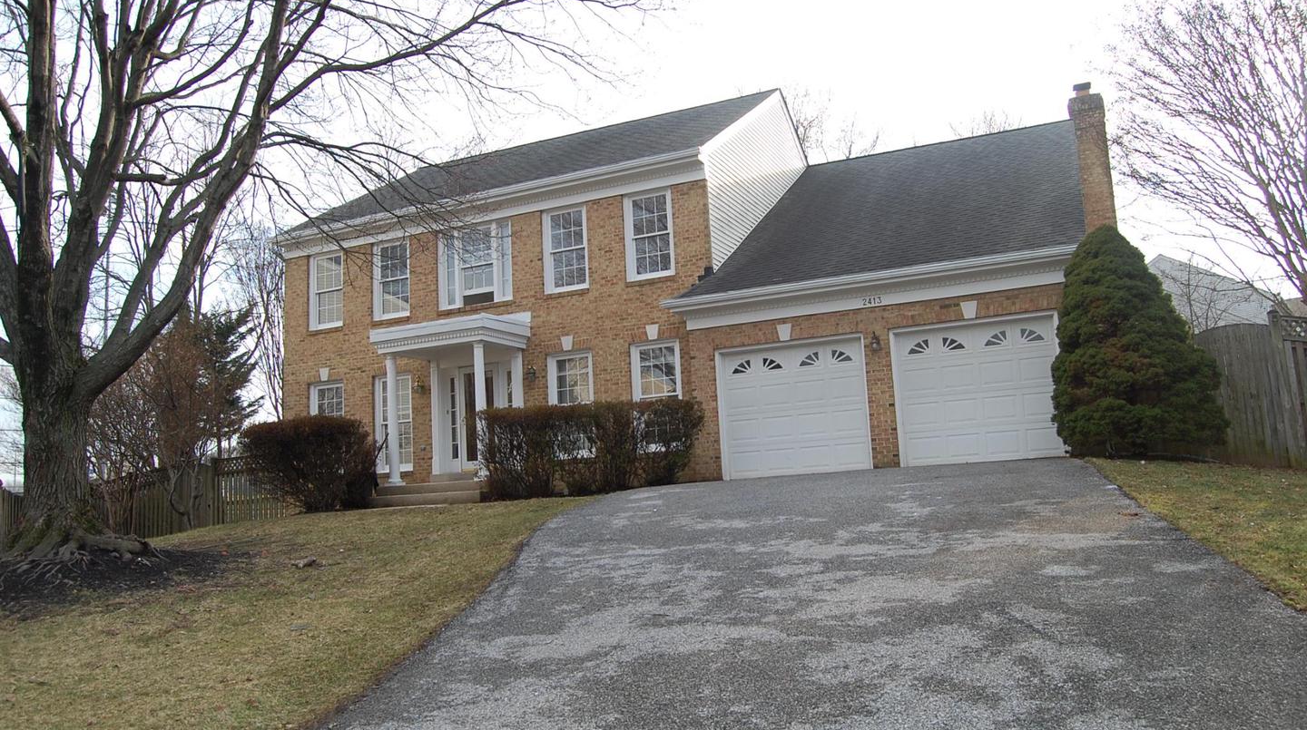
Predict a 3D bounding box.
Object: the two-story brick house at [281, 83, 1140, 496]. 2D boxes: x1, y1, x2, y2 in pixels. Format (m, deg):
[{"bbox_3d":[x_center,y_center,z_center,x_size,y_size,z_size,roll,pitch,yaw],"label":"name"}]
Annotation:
[{"bbox_3d":[1.297,-1.743,22.223,16.850,9.150,12.000,-6,-8,24],"label":"two-story brick house"}]

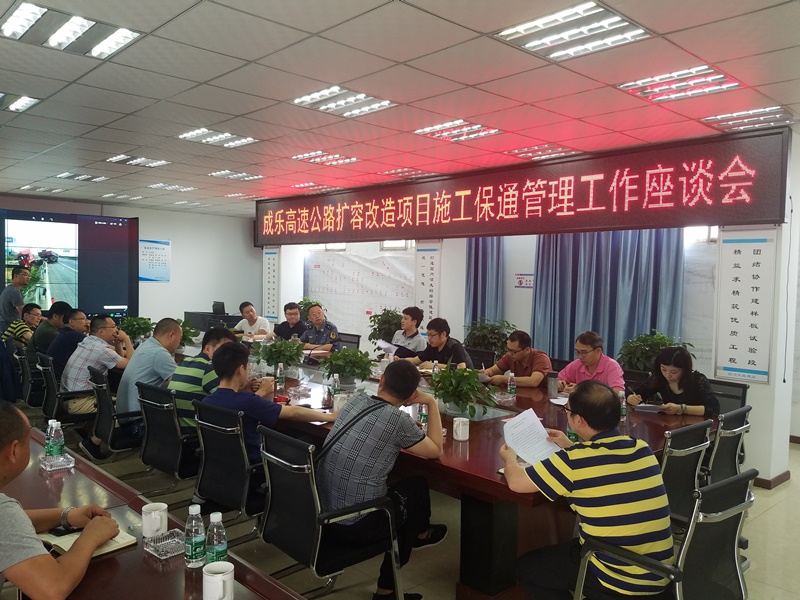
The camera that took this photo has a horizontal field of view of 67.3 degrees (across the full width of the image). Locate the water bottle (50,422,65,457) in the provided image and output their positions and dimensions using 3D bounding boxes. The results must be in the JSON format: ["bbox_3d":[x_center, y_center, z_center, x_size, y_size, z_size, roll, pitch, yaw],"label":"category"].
[{"bbox_3d":[-1.562,0.640,2.740,0.063,0.176,0.063,-1,3,-43],"label":"water bottle"}]

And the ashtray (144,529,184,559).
[{"bbox_3d":[-0.719,0.761,1.877,0.112,0.031,0.109,3,3,41],"label":"ashtray"}]

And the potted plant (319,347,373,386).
[{"bbox_3d":[-0.426,0.517,4.780,0.440,0.300,0.440,-2,4,-45],"label":"potted plant"}]

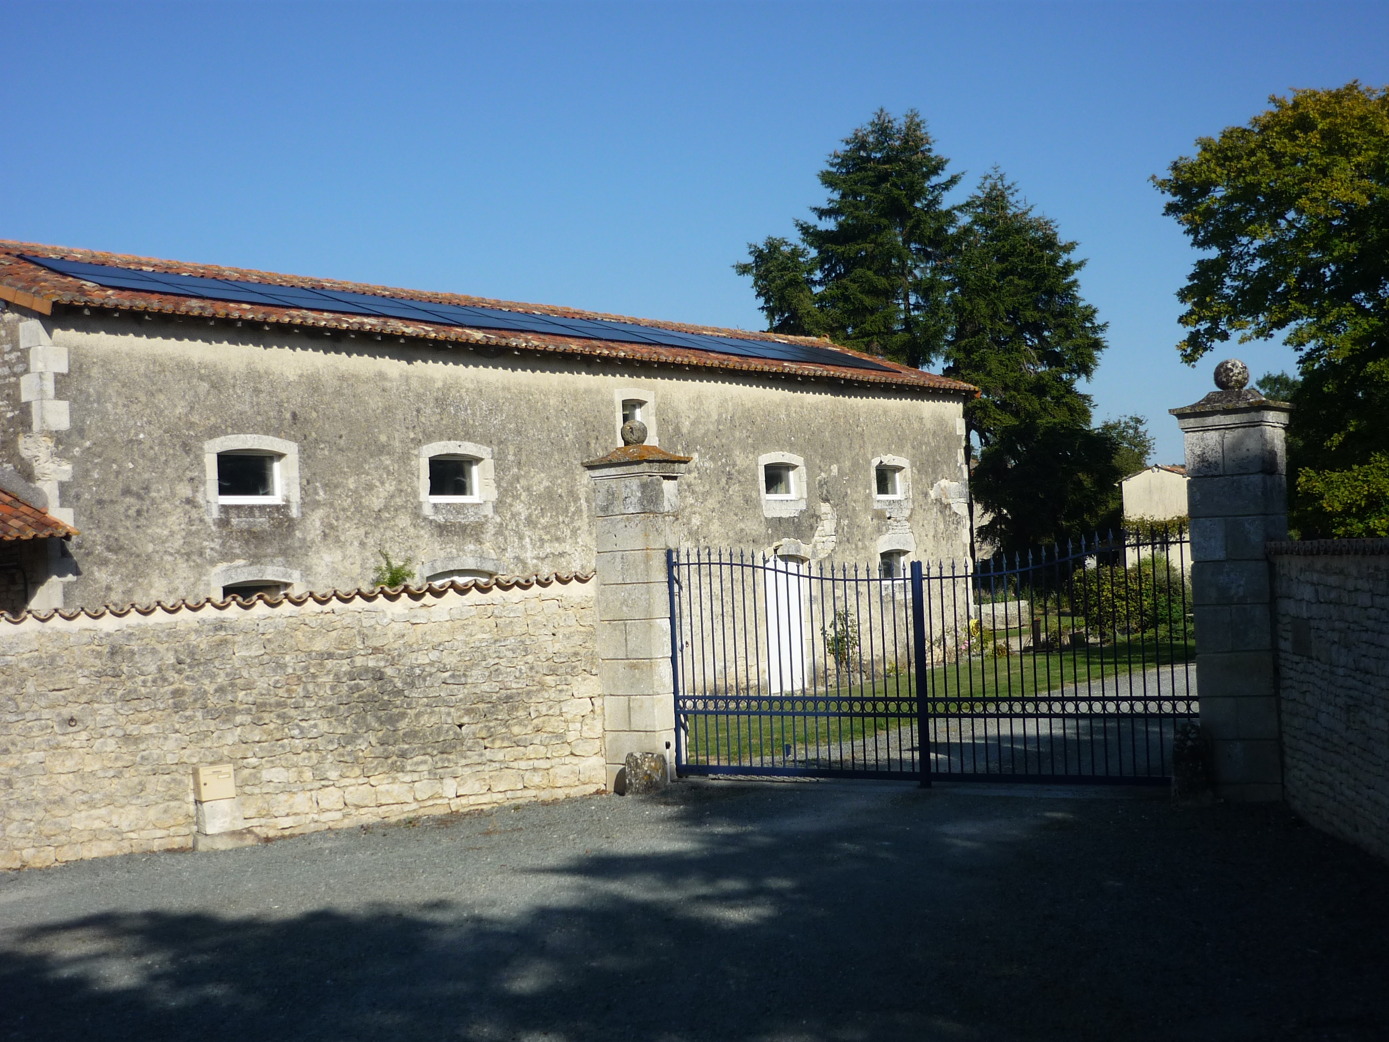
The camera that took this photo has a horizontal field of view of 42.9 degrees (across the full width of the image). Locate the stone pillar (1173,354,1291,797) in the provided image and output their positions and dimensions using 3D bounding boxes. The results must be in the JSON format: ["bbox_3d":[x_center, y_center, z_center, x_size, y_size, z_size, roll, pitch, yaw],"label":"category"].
[{"bbox_3d":[4.116,0.415,13.263,0.716,3.275,0.716,-4,-2,34],"label":"stone pillar"}]

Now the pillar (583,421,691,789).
[{"bbox_3d":[-0.480,0.751,16.284,0.747,3.365,0.747,-4,-2,33],"label":"pillar"}]

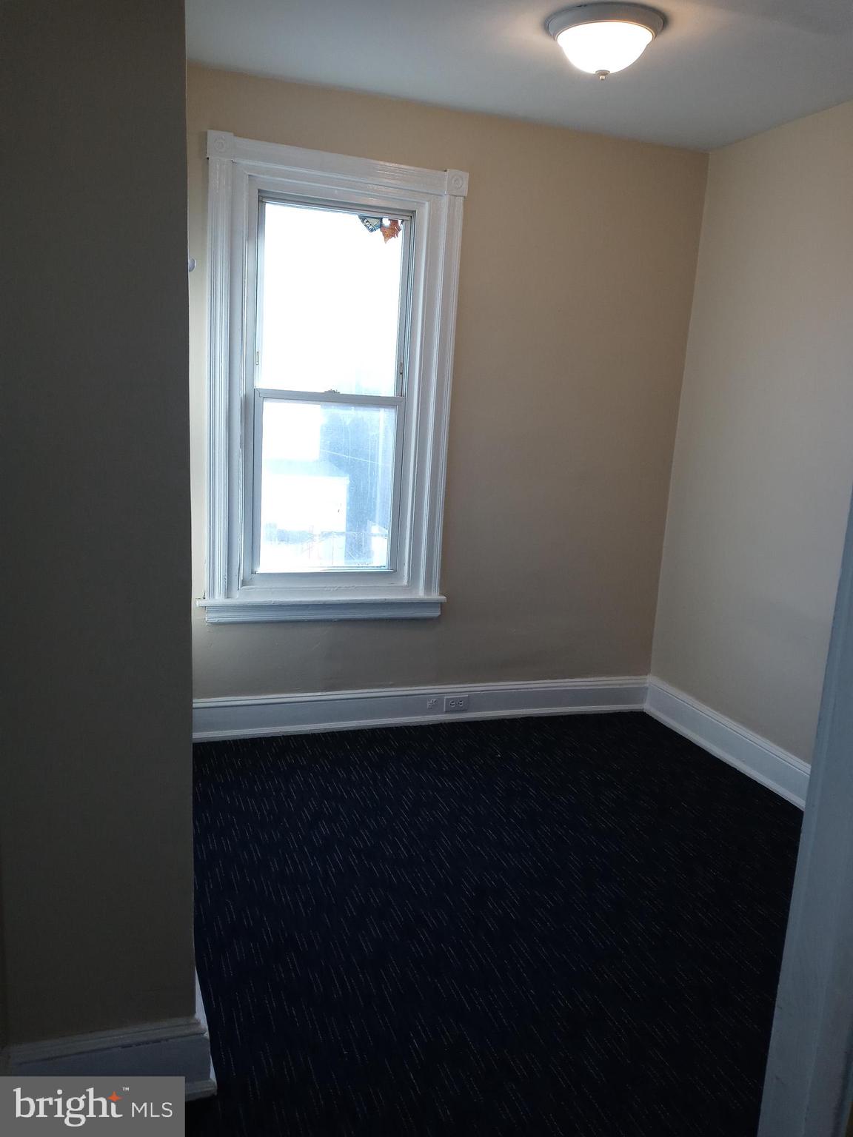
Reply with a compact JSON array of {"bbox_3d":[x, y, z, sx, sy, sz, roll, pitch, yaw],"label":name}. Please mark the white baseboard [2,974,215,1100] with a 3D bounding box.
[{"bbox_3d":[-0.627,0.972,1.845,0.389,0.167,0.140,-1,12,-19],"label":"white baseboard"}]

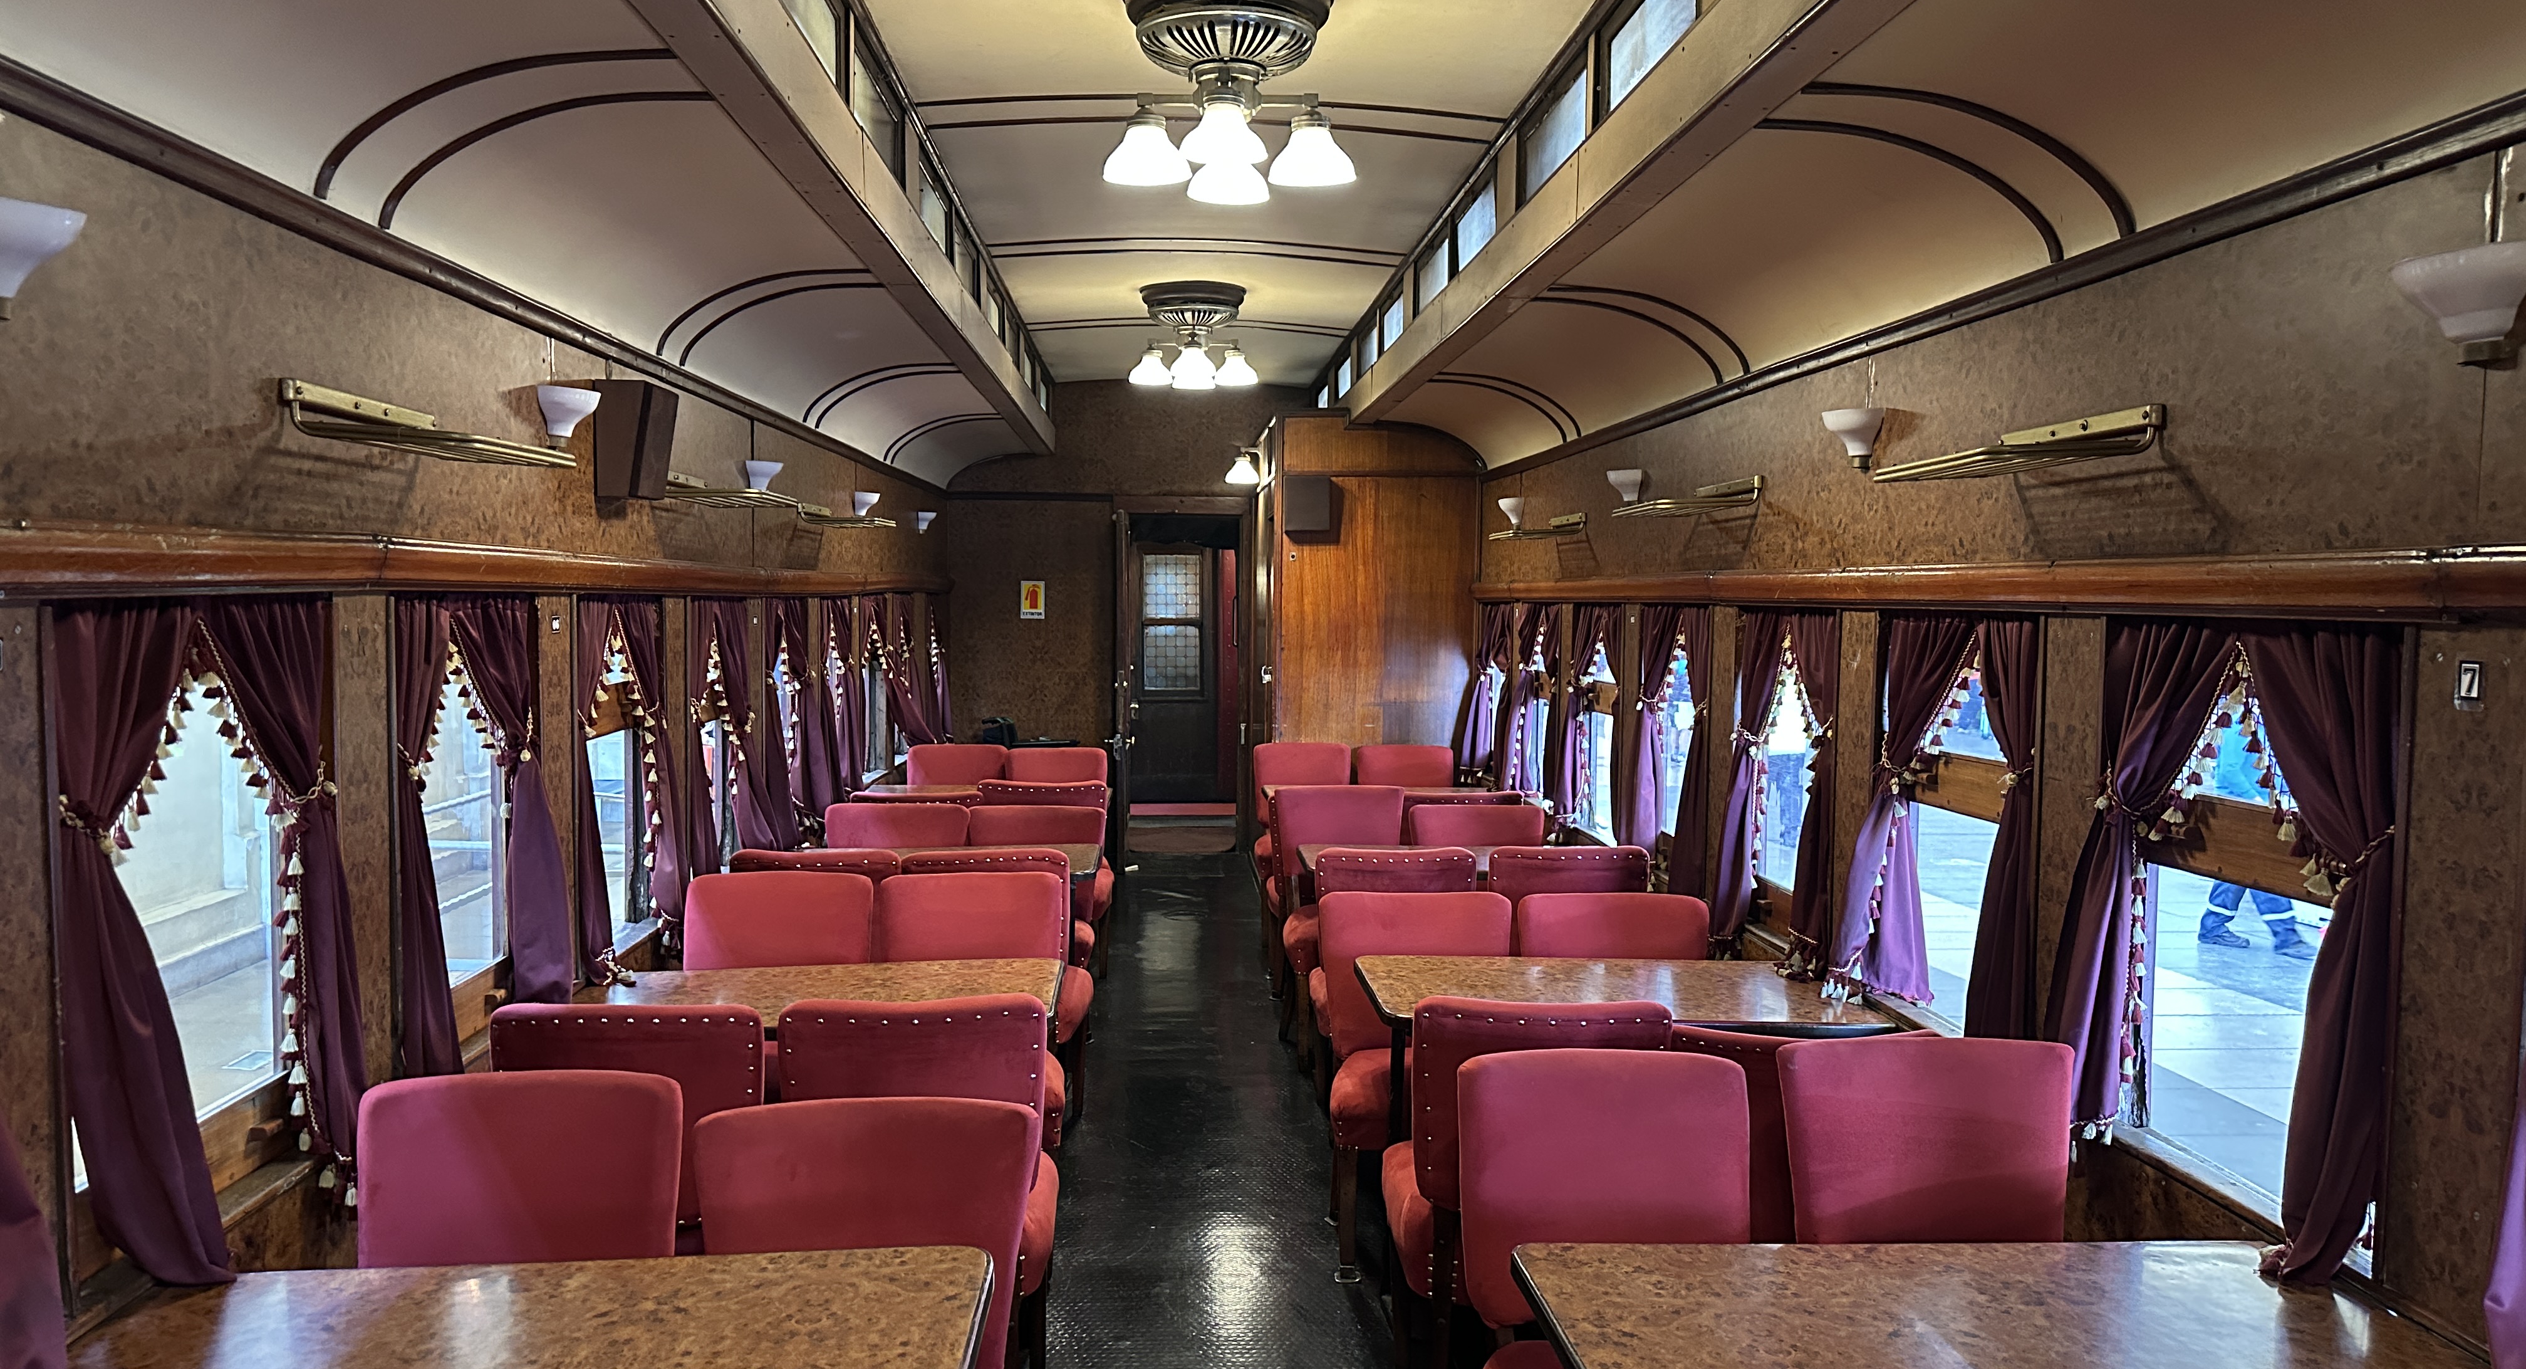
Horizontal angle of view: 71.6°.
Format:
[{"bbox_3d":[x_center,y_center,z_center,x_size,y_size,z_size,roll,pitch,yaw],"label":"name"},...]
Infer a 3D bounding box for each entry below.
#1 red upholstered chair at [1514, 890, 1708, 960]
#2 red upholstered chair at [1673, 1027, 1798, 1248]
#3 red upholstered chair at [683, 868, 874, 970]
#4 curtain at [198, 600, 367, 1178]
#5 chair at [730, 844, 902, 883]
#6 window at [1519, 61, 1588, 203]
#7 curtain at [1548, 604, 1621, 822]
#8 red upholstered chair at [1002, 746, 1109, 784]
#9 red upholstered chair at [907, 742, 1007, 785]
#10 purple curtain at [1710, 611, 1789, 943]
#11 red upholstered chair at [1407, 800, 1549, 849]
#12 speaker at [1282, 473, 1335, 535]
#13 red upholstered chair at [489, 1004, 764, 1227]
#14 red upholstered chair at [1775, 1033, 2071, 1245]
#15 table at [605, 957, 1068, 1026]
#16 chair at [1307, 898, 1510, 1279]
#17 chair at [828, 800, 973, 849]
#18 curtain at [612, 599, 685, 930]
[{"bbox_3d":[0.878,0.948,4.265,0.485,0.845,0.530,0,3,-3],"label":"red upholstered chair"},{"bbox_3d":[0.948,1.027,3.334,0.486,0.880,0.530,1,3,1],"label":"red upholstered chair"},{"bbox_3d":[-1.259,0.947,4.381,0.510,0.875,0.560,0,3,-3],"label":"red upholstered chair"},{"bbox_3d":[-1.431,0.340,2.538,0.120,0.930,0.430,0,3,-3],"label":"curtain"},{"bbox_3d":[-1.257,0.904,5.163,0.486,0.880,0.530,0,3,-3],"label":"chair"},{"bbox_3d":[0.693,-1.308,4.169,0.049,0.218,0.757,0,3,-3],"label":"window"},{"bbox_3d":[1.106,0.127,6.201,0.163,0.757,0.439,0,3,-3],"label":"curtain"},{"bbox_3d":[-0.964,0.729,8.117,0.485,0.845,0.530,0,3,-3],"label":"red upholstered chair"},{"bbox_3d":[-1.373,0.726,7.746,0.456,0.890,0.525,0,3,-3],"label":"red upholstered chair"},{"bbox_3d":[1.208,0.232,4.444,0.163,0.791,0.421,0,3,-3],"label":"purple curtain"},{"bbox_3d":[0.756,0.854,6.038,0.485,0.845,0.530,0,3,-3],"label":"red upholstered chair"},{"bbox_3d":[0.212,-0.866,8.448,0.229,0.263,0.139,0,3,-3],"label":"speaker"},{"bbox_3d":[-1.143,1.002,3.342,0.510,0.875,0.550,0,3,-3],"label":"red upholstered chair"},{"bbox_3d":[1.080,1.045,2.712,0.505,0.875,0.570,0,3,-3],"label":"red upholstered chair"},{"bbox_3d":[-0.968,1.019,3.791,1.045,0.740,0.559,0,3,-3],"label":"table"},{"bbox_3d":[0.379,0.944,4.245,0.485,0.845,0.530,0,3,-3],"label":"chair"},{"bbox_3d":[-1.267,0.867,5.855,0.486,0.880,0.530,0,3,-3],"label":"chair"},{"bbox_3d":[-1.471,0.197,4.304,0.146,0.787,0.404,0,3,-3],"label":"curtain"}]

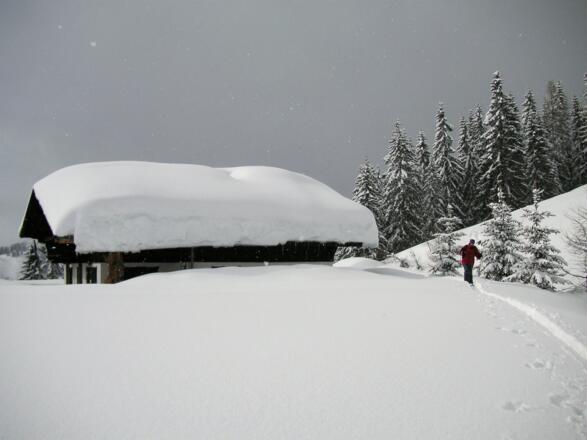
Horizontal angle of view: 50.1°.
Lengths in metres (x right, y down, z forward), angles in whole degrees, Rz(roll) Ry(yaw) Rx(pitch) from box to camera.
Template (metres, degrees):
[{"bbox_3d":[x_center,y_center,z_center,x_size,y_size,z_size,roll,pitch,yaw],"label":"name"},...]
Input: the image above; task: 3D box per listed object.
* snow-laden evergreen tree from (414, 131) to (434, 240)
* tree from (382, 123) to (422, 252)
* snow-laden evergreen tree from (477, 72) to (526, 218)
[{"bbox_3d":[12.530,-3.204,60.000,2.440,10.710,2.440,0,-2,0],"label":"snow-laden evergreen tree"},{"bbox_3d":[9.340,-2.798,54.000,3.460,11.540,3.460,0,-2,0],"label":"tree"},{"bbox_3d":[20.178,-6.856,61.000,5.000,14.980,5.000,0,-2,0],"label":"snow-laden evergreen tree"}]

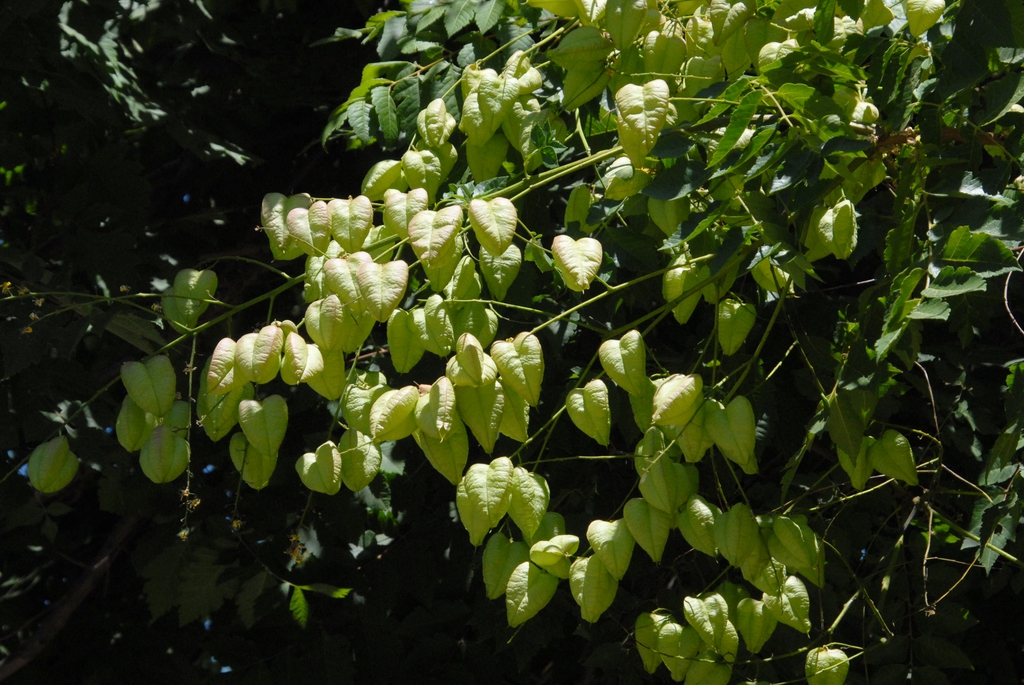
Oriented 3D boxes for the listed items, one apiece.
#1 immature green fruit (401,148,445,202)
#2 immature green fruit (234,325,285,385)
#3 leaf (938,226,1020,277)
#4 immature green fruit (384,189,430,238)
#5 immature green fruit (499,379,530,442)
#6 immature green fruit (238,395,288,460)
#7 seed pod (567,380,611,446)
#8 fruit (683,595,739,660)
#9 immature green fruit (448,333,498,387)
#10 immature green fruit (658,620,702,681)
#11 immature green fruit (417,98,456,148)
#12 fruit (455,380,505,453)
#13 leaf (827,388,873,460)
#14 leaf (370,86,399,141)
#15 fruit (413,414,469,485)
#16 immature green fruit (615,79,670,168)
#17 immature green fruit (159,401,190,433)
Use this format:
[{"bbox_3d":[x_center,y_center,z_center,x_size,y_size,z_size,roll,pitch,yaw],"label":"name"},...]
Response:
[{"bbox_3d":[-0.065,-0.120,2.630,0.031,0.043,0.030,-6,-9,0],"label":"immature green fruit"},{"bbox_3d":[-0.181,0.009,2.590,0.035,0.044,0.033,5,-17,0],"label":"immature green fruit"},{"bbox_3d":[0.339,-0.066,2.620,0.061,0.032,0.017,6,-5,0],"label":"leaf"},{"bbox_3d":[-0.076,-0.091,2.580,0.033,0.039,0.031,-6,-5,0],"label":"immature green fruit"},{"bbox_3d":[-0.003,0.048,2.620,0.033,0.049,0.032,-18,-3,0],"label":"immature green fruit"},{"bbox_3d":[-0.171,0.059,2.500,0.033,0.046,0.031,-10,-7,0],"label":"immature green fruit"},{"bbox_3d":[0.054,0.048,2.500,0.030,0.048,0.030,-14,-7,0],"label":"seed pod"},{"bbox_3d":[0.141,0.202,2.560,0.035,0.047,0.033,-11,-5,0],"label":"fruit"},{"bbox_3d":[-0.028,0.013,2.570,0.035,0.045,0.034,-13,-29,0],"label":"immature green fruit"},{"bbox_3d":[0.116,0.212,2.480,0.030,0.042,0.030,4,-7,0],"label":"immature green fruit"},{"bbox_3d":[-0.055,-0.159,2.620,0.029,0.038,0.030,3,-5,0],"label":"immature green fruit"},{"bbox_3d":[-0.023,0.052,2.590,0.034,0.052,0.033,-10,-3,0],"label":"fruit"},{"bbox_3d":[0.238,0.058,2.570,0.026,0.051,0.011,-16,-5,0],"label":"leaf"},{"bbox_3d":[-0.091,-0.163,2.580,0.019,0.039,0.009,-3,-7,0],"label":"leaf"},{"bbox_3d":[-0.048,0.073,2.520,0.035,0.054,0.032,-15,-7,0],"label":"fruit"},{"bbox_3d":[0.092,-0.154,2.540,0.038,0.061,0.035,3,-5,0],"label":"immature green fruit"},{"bbox_3d":[-0.241,0.060,2.540,0.031,0.039,0.029,3,-7,0],"label":"immature green fruit"}]

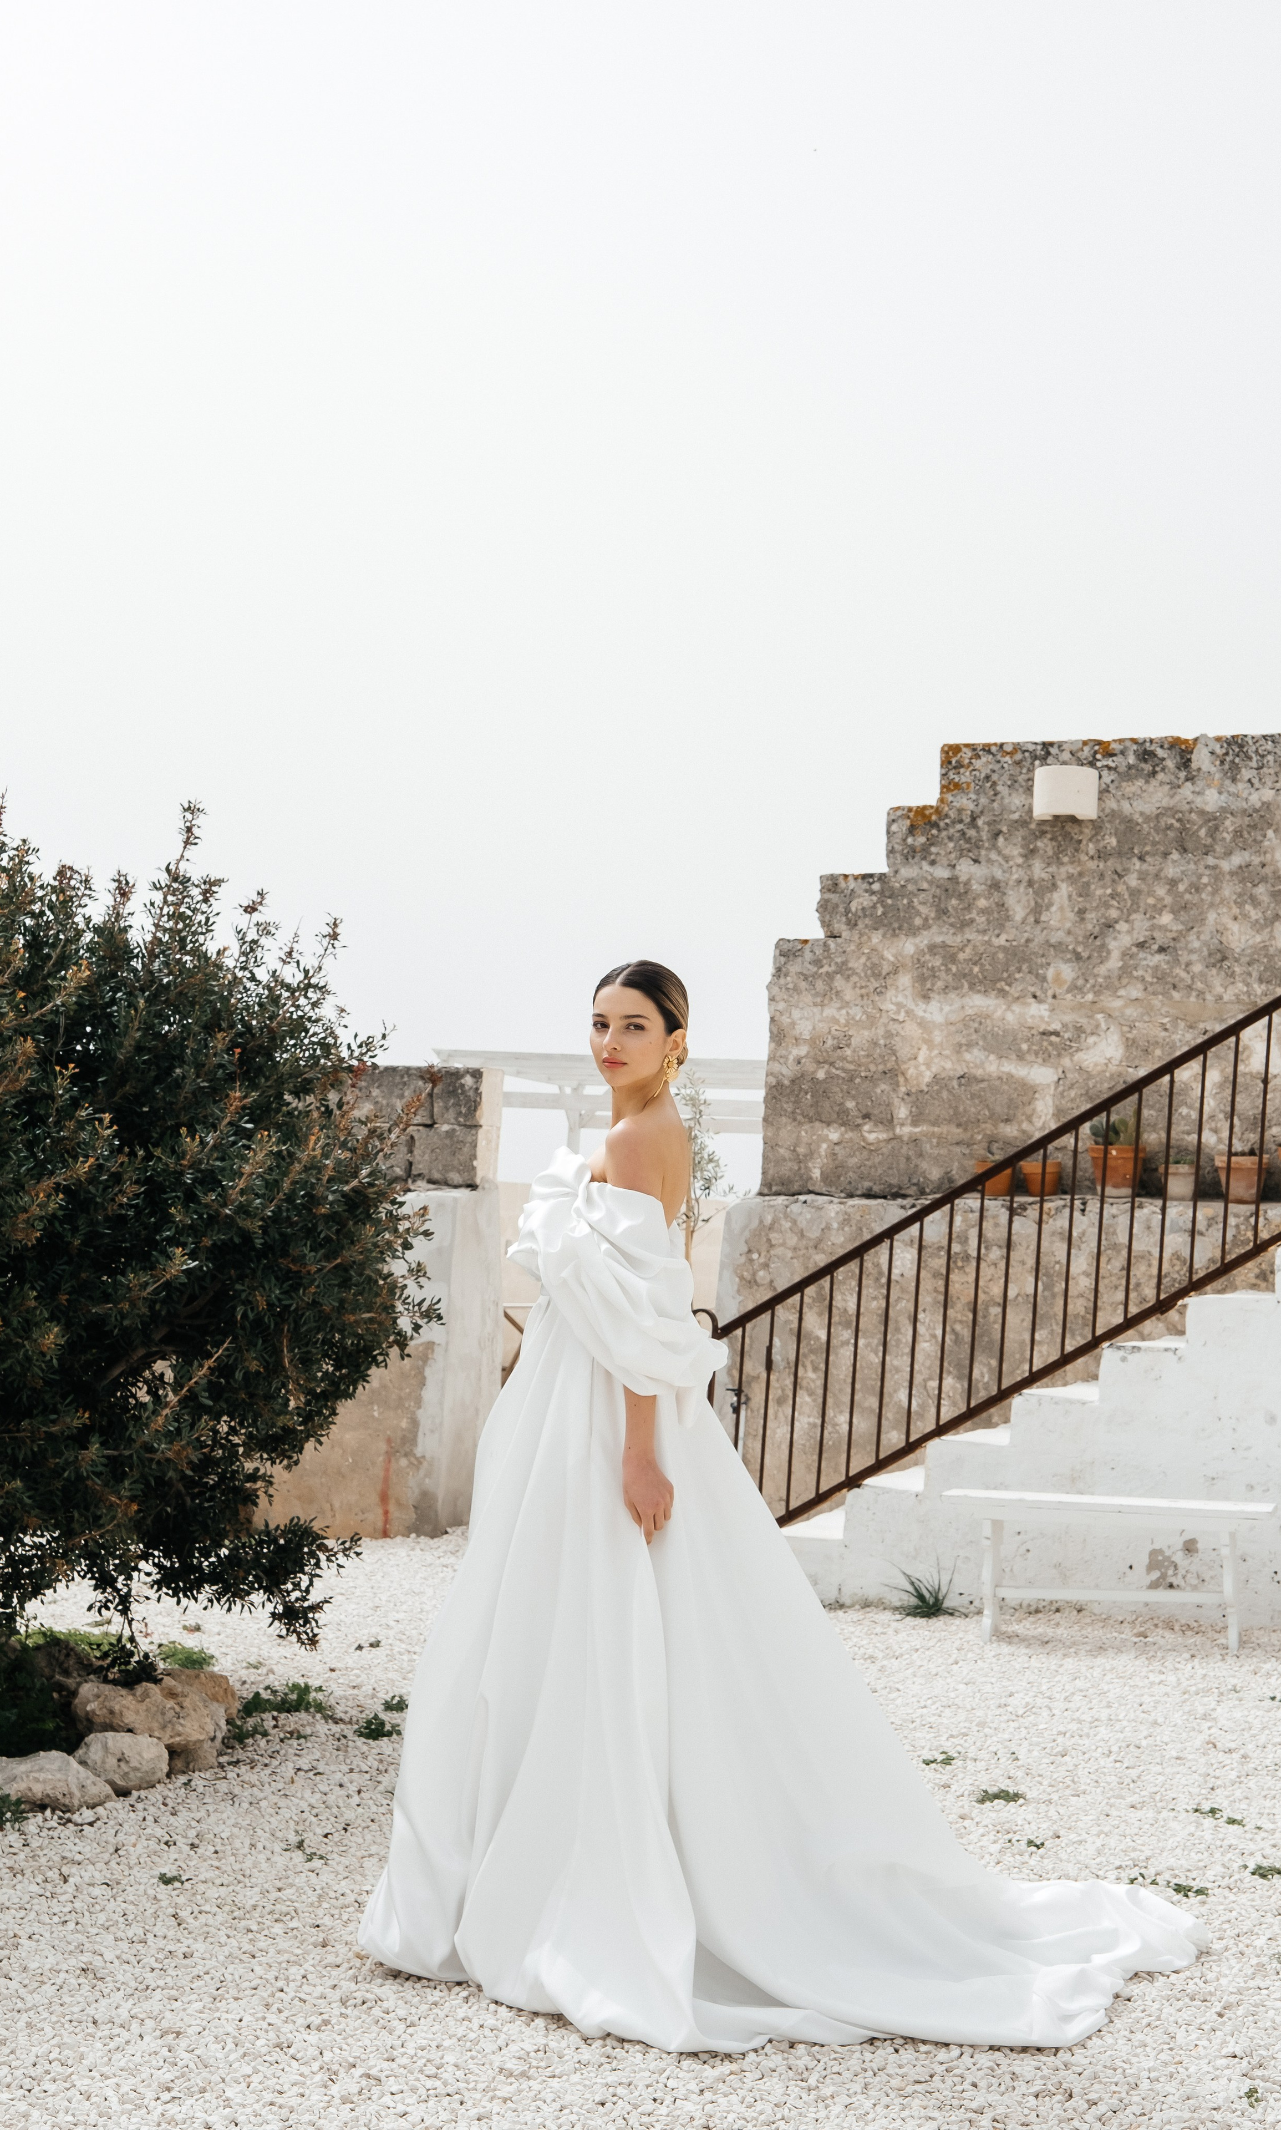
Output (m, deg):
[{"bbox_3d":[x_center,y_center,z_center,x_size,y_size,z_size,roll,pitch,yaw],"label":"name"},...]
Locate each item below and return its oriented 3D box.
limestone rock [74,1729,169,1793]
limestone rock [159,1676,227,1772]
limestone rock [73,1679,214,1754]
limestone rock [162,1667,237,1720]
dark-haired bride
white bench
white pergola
[{"bbox_3d":[-1.188,1.593,5.677,0.215,0.140,0.190,2,-4,0],"label":"limestone rock"},{"bbox_3d":[-1.082,1.577,5.939,0.190,0.200,0.220,2,-4,0],"label":"limestone rock"},{"bbox_3d":[-1.176,1.539,5.871,0.330,0.165,0.240,2,-4,0],"label":"limestone rock"},{"bbox_3d":[-1.125,1.606,6.287,0.210,0.160,0.200,2,-4,0],"label":"limestone rock"},{"bbox_3d":[0.307,0.715,4.474,1.580,1.790,0.950,2,-4,-2],"label":"dark-haired bride"},{"bbox_3d":[1.548,1.662,8.163,1.070,0.455,0.280,1,-4,13],"label":"white bench"},{"bbox_3d":[0.621,1.246,17.558,3.600,2.450,3.000,1,-4,10],"label":"white pergola"}]

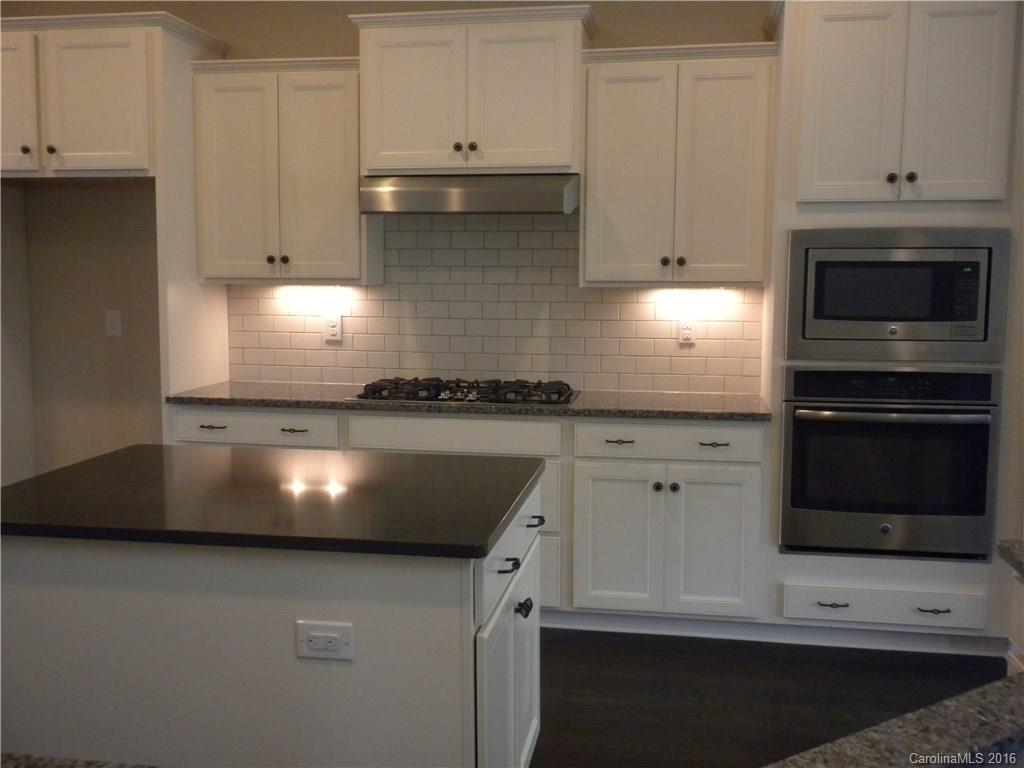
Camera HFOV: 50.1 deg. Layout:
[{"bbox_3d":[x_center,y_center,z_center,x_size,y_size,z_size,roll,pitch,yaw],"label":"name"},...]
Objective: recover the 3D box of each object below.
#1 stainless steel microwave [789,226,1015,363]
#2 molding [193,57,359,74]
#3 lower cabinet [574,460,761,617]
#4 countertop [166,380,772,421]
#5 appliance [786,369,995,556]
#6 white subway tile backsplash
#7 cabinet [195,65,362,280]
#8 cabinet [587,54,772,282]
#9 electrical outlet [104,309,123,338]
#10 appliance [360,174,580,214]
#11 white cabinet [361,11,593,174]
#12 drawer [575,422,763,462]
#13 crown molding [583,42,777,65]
[{"bbox_3d":[1.427,-0.341,4.176,0.758,0.478,0.490,1,6,11],"label":"stainless steel microwave"},{"bbox_3d":[-1.001,-1.341,4.622,0.766,0.052,0.046,1,6,10],"label":"molding"},{"bbox_3d":[0.650,0.573,4.539,0.716,0.595,0.603,1,6,10],"label":"lower cabinet"},{"bbox_3d":[-0.178,0.067,4.643,2.453,0.031,0.648,1,6,10],"label":"countertop"},{"bbox_3d":[1.427,0.270,4.264,0.755,0.708,0.598,1,6,11],"label":"appliance"},{"bbox_3d":[-0.125,-0.368,4.911,2.453,0.778,0.014,1,6,10],"label":"white subway tile backsplash"},{"bbox_3d":[-0.969,-0.911,4.844,0.761,0.924,0.331,1,6,10],"label":"cabinet"},{"bbox_3d":[0.681,-0.855,4.509,0.761,0.907,0.321,1,6,11],"label":"cabinet"},{"bbox_3d":[-1.911,-0.290,5.242,0.077,0.118,0.012,1,6,10],"label":"electrical outlet"},{"bbox_3d":[-0.159,-0.787,4.591,0.907,0.157,0.490,1,6,11],"label":"appliance"},{"bbox_3d":[-0.144,-1.198,4.628,0.998,0.646,0.405,1,6,10],"label":"white cabinet"},{"bbox_3d":[0.635,0.200,4.395,0.697,0.125,0.510,1,6,11],"label":"drawer"},{"bbox_3d":[0.653,-1.300,4.306,0.763,0.048,0.043,1,6,11],"label":"crown molding"}]

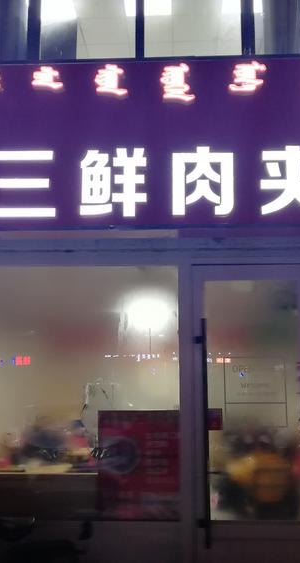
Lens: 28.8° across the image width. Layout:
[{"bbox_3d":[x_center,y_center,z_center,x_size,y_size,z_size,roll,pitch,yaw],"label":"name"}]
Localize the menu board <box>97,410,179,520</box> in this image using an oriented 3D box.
[{"bbox_3d":[-0.071,1.300,4.161,0.590,0.755,0.030,-1,-9,2],"label":"menu board"}]

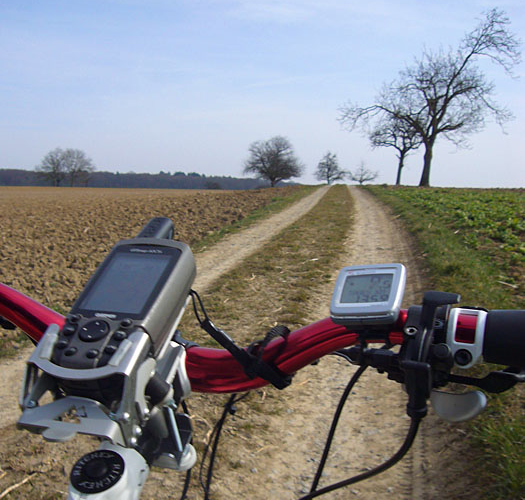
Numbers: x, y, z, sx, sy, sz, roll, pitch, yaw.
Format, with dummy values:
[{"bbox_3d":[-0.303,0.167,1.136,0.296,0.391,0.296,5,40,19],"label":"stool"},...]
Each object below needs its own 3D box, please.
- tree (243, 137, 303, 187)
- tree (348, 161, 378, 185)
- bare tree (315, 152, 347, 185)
[{"bbox_3d":[1.418,-11.346,73.000,7.800,6.600,7.600,0,7,0],"label":"tree"},{"bbox_3d":[17.303,-13.106,97.000,5.100,4.500,5.000,0,7,0],"label":"tree"},{"bbox_3d":[11.130,-13.161,92.000,5.400,5.500,5.400,0,7,0],"label":"bare tree"}]

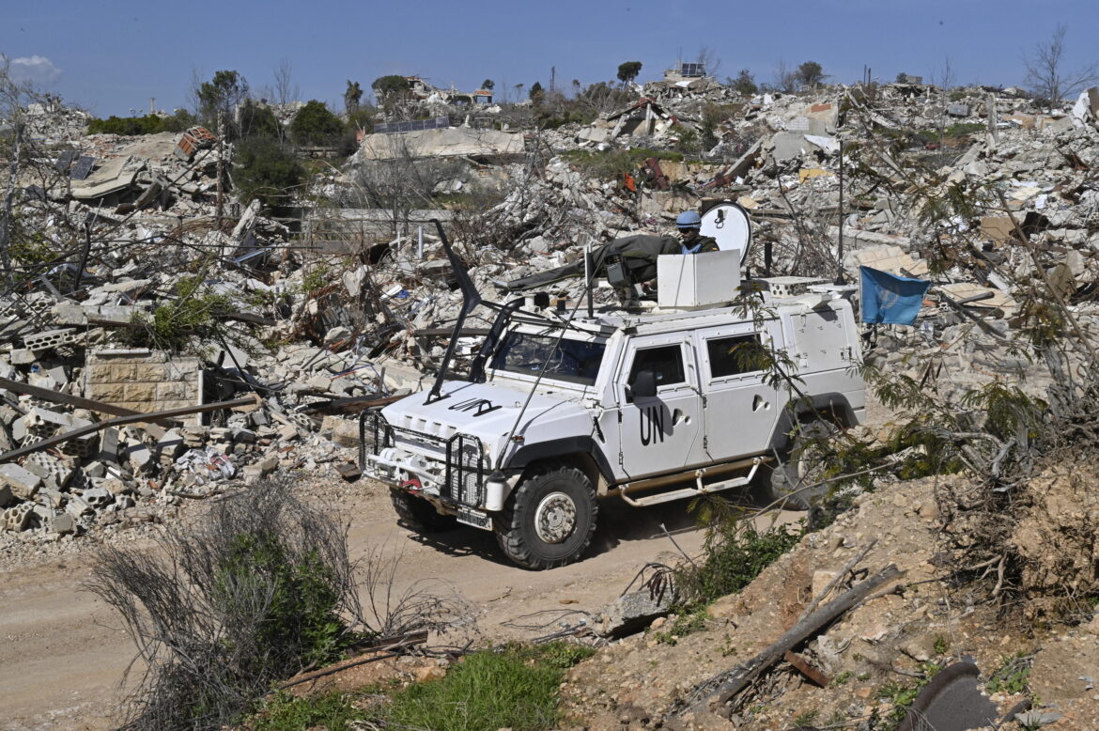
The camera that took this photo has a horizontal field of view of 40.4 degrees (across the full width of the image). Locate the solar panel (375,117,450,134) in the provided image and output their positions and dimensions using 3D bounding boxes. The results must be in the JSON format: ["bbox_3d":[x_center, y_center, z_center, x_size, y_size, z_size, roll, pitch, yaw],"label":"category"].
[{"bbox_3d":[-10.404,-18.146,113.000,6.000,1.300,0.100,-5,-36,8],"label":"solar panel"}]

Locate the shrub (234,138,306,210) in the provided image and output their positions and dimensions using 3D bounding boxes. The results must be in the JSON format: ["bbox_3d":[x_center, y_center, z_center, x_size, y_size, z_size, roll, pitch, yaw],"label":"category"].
[{"bbox_3d":[-12.757,-8.697,68.000,3.248,3.504,3.086,-2,9,-10],"label":"shrub"}]

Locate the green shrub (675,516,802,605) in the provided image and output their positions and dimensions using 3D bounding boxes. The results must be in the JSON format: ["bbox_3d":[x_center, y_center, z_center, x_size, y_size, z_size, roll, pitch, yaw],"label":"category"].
[{"bbox_3d":[1.456,1.500,11.500,0.934,0.659,0.747,0,9,7],"label":"green shrub"}]

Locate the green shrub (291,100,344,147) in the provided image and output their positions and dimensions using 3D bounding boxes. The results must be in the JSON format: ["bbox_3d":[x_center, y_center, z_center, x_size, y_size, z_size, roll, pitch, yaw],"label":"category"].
[{"bbox_3d":[-14.253,-14.860,92.000,3.238,2.949,3.076,-2,9,-8],"label":"green shrub"}]

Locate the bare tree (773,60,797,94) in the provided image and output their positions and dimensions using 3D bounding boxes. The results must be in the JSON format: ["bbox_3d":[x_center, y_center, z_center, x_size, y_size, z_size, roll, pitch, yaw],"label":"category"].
[{"bbox_3d":[22.829,-27.977,145.000,2.369,3.190,2.132,1,9,9],"label":"bare tree"}]

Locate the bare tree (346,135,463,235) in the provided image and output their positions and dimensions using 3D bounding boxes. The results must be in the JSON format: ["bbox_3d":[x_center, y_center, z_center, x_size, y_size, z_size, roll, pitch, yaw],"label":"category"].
[{"bbox_3d":[-5.499,-6.896,57.000,4.514,4.012,4.062,-2,9,-5],"label":"bare tree"}]

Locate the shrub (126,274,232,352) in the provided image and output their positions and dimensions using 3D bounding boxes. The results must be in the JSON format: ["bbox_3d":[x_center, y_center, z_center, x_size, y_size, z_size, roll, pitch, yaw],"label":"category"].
[{"bbox_3d":[-4.562,-0.642,18.400,1.230,0.901,1.107,-3,9,-14],"label":"shrub"}]

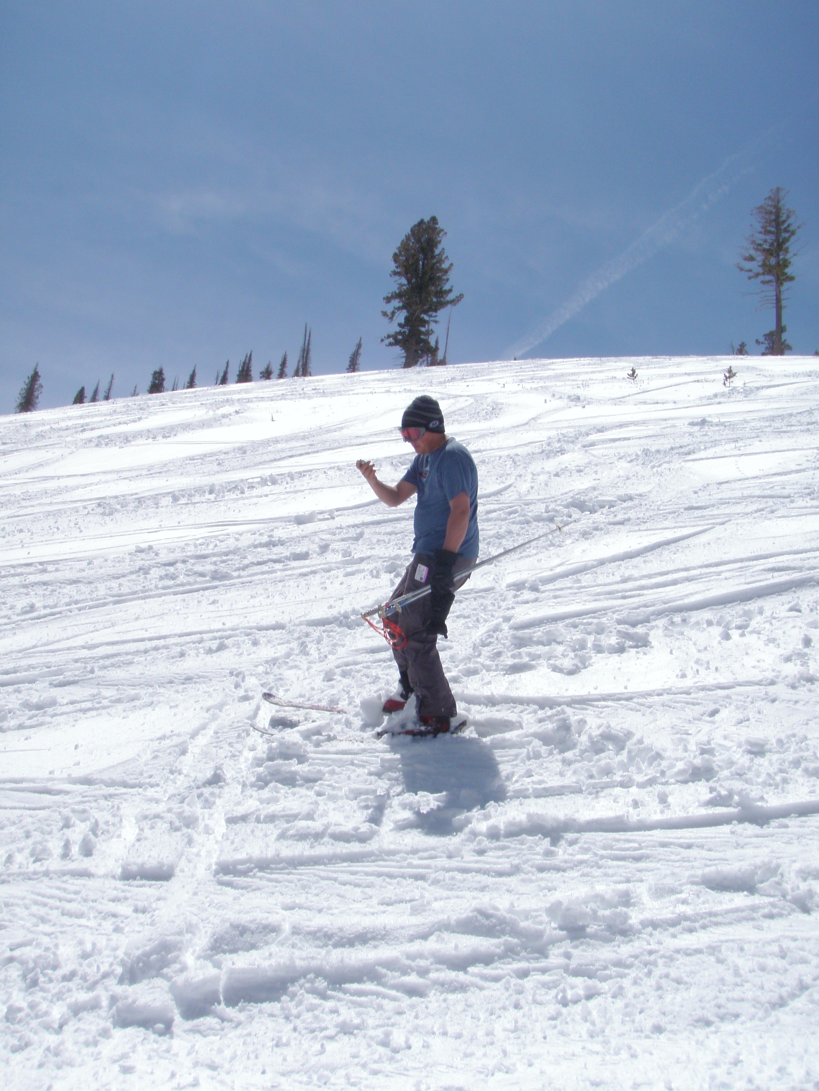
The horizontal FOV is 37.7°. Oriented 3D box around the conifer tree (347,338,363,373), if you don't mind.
[{"bbox_3d":[-6.197,-21.378,135.000,1.600,4.000,1.600,2,-6,0],"label":"conifer tree"}]

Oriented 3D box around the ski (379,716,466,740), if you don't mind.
[{"bbox_3d":[0.020,0.961,6.150,1.600,0.120,0.110,3,11,-9],"label":"ski"}]

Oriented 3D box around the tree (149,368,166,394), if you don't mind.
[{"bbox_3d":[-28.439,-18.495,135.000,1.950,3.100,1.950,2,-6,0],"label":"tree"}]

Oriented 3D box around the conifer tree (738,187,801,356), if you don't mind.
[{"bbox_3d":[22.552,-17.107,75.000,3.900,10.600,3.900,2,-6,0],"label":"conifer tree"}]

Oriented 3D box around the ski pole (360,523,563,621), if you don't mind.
[{"bbox_3d":[0.281,0.118,6.045,1.180,0.080,0.080,-24,2,-17],"label":"ski pole"}]

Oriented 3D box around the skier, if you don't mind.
[{"bbox_3d":[0.047,0.083,6.280,0.580,1.780,0.580,4,-7,-19],"label":"skier"}]

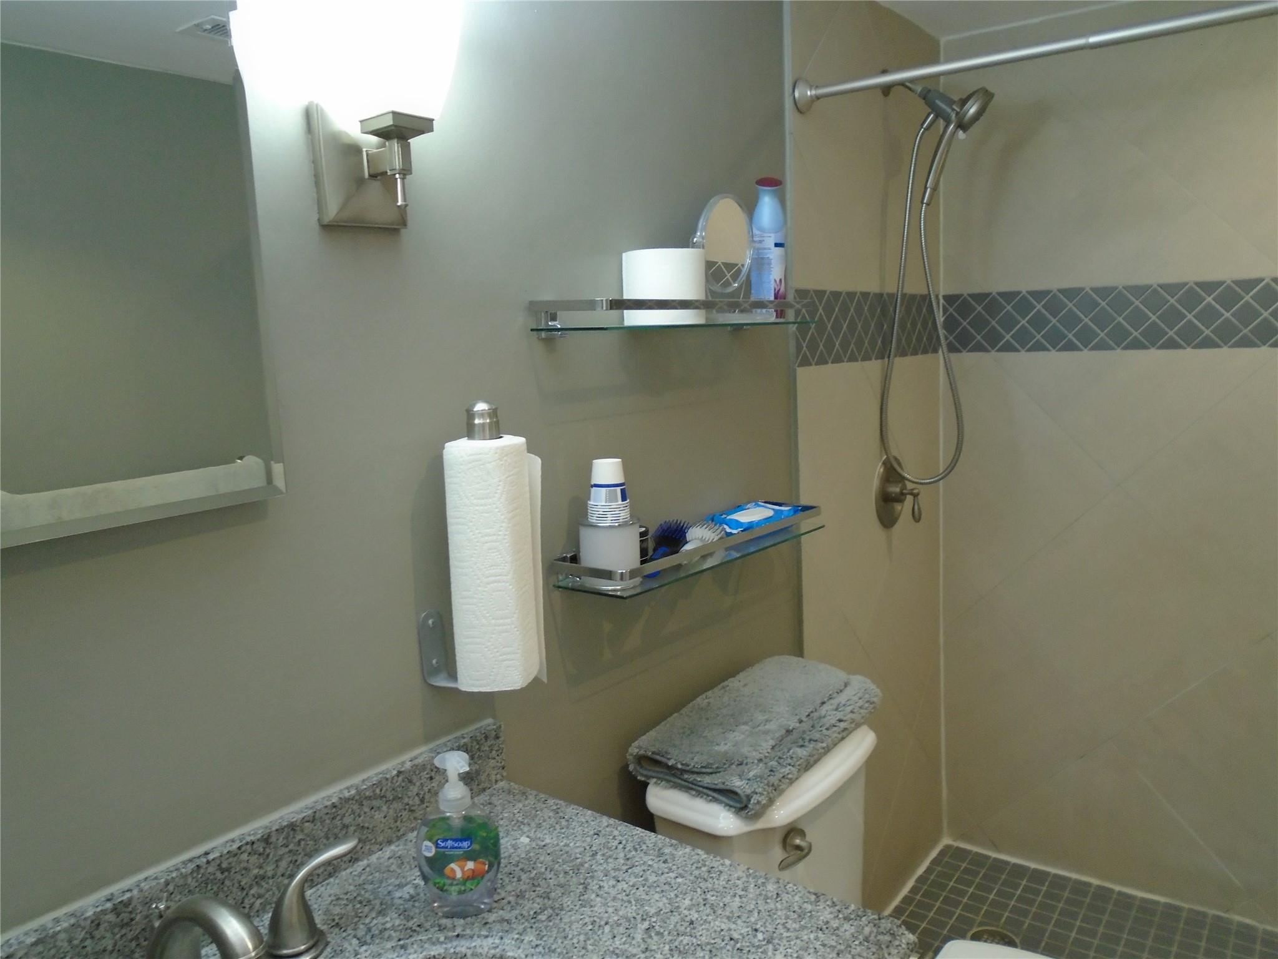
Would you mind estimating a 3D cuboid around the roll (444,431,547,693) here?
[{"bbox_3d":[-0.167,0.095,1.099,0.098,0.277,0.098,-2,8,0],"label":"roll"}]

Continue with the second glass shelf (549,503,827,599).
[{"bbox_3d":[0.101,0.103,1.529,0.137,0.042,0.567,4,11,37],"label":"second glass shelf"}]

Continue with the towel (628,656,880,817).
[{"bbox_3d":[0.221,0.422,1.646,0.203,0.070,0.502,4,11,37],"label":"towel"}]

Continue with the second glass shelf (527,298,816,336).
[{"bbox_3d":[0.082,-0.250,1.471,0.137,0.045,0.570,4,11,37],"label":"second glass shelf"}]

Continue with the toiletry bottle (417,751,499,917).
[{"bbox_3d":[-0.189,0.357,0.991,0.084,0.171,0.050,-4,9,-12],"label":"toiletry bottle"}]

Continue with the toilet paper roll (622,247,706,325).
[{"bbox_3d":[0.037,-0.277,1.406,0.122,0.105,0.122,-2,8,0],"label":"toilet paper roll"}]

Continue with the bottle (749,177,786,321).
[{"bbox_3d":[0.226,-0.403,1.698,0.058,0.236,0.066,-2,8,4],"label":"bottle"}]

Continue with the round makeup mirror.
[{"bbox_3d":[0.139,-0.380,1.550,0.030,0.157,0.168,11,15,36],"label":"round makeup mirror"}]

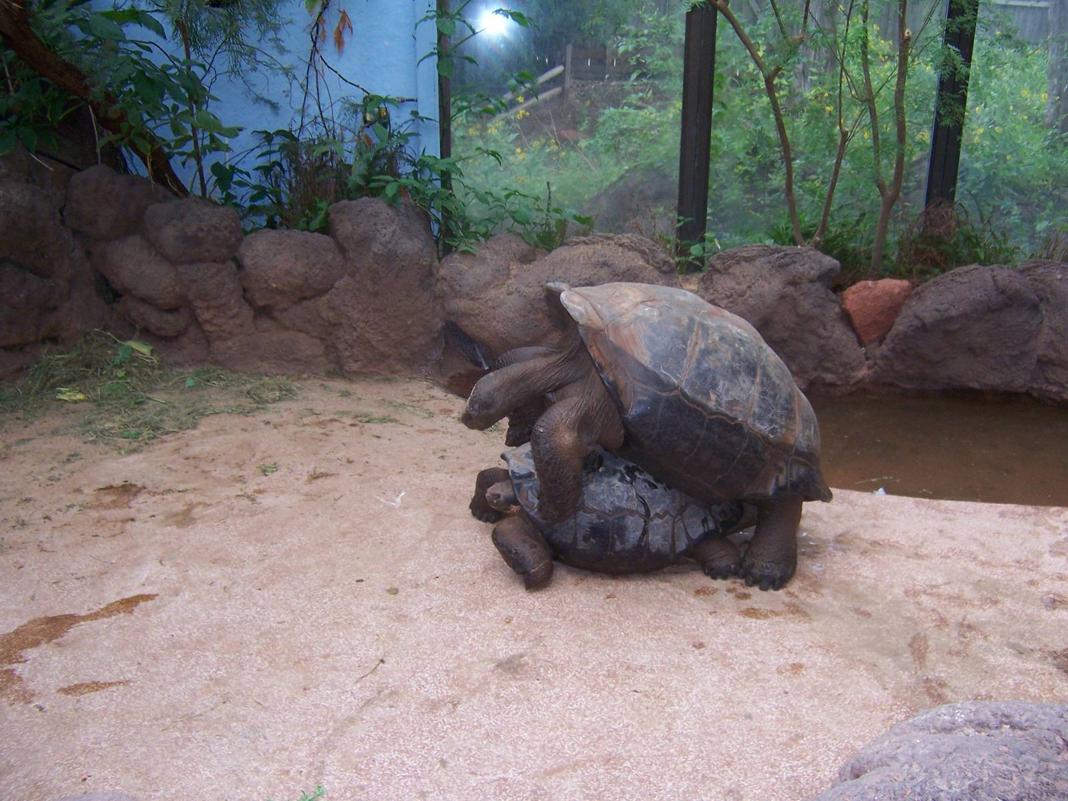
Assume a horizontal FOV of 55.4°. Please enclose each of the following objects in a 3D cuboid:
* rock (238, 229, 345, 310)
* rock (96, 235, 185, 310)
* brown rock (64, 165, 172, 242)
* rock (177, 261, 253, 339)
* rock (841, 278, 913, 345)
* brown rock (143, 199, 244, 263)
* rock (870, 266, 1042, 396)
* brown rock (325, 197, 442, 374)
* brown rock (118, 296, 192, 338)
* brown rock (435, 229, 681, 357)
[{"bbox_3d":[-1.341,-0.726,5.655,0.557,0.435,0.419,1,16,0],"label":"rock"},{"bbox_3d":[-2.186,-0.714,5.671,0.430,0.403,0.354,1,16,0],"label":"rock"},{"bbox_3d":[-2.349,-1.123,5.793,0.569,0.421,0.416,-2,16,-10],"label":"brown rock"},{"bbox_3d":[-1.768,-0.555,5.666,0.379,0.431,0.344,1,16,0],"label":"rock"},{"bbox_3d":[1.931,-0.501,5.734,0.359,0.364,0.289,1,16,0],"label":"rock"},{"bbox_3d":[-1.900,-0.947,5.675,0.509,0.357,0.362,1,16,0],"label":"brown rock"},{"bbox_3d":[2.361,-0.406,5.693,0.824,0.688,0.602,1,16,0],"label":"rock"},{"bbox_3d":[-0.825,-0.627,5.633,0.606,0.959,0.572,1,16,0],"label":"brown rock"},{"bbox_3d":[-2.107,-0.466,5.676,0.388,0.221,0.264,1,16,0],"label":"brown rock"},{"bbox_3d":[0.130,-0.590,5.696,1.326,0.671,0.708,1,16,0],"label":"brown rock"}]

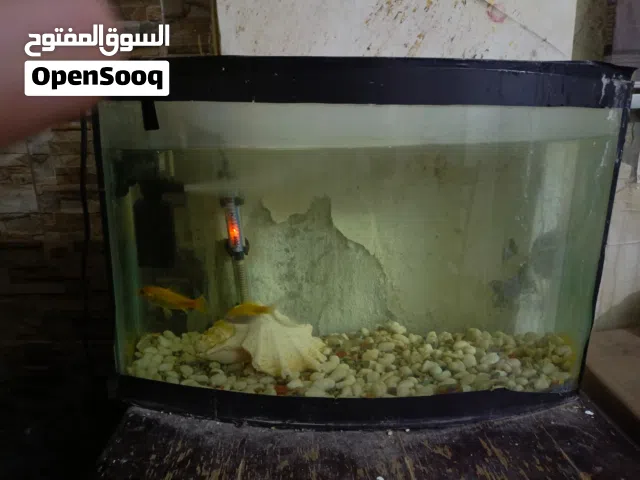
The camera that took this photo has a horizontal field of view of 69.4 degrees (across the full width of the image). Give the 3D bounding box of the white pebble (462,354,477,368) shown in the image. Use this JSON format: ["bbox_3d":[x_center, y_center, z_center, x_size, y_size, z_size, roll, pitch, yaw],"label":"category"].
[{"bbox_3d":[0.217,0.176,0.669,0.020,0.020,0.020,1,13,0],"label":"white pebble"}]

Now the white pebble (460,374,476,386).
[{"bbox_3d":[0.198,0.188,0.617,0.021,0.016,0.017,1,13,0],"label":"white pebble"}]

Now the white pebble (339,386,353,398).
[{"bbox_3d":[0.033,0.200,0.605,0.018,0.017,0.018,2,13,0],"label":"white pebble"}]

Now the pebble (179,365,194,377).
[{"bbox_3d":[-0.183,0.179,0.634,0.021,0.016,0.018,1,13,0],"label":"pebble"}]

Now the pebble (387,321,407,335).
[{"bbox_3d":[0.122,0.139,0.731,0.030,0.020,0.025,4,13,10],"label":"pebble"}]

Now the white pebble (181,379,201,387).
[{"bbox_3d":[-0.168,0.187,0.600,0.025,0.012,0.019,1,12,0],"label":"white pebble"}]

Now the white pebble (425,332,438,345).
[{"bbox_3d":[0.171,0.150,0.704,0.020,0.019,0.019,5,14,15],"label":"white pebble"}]

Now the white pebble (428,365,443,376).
[{"bbox_3d":[0.168,0.190,0.671,0.020,0.018,0.017,2,13,0],"label":"white pebble"}]

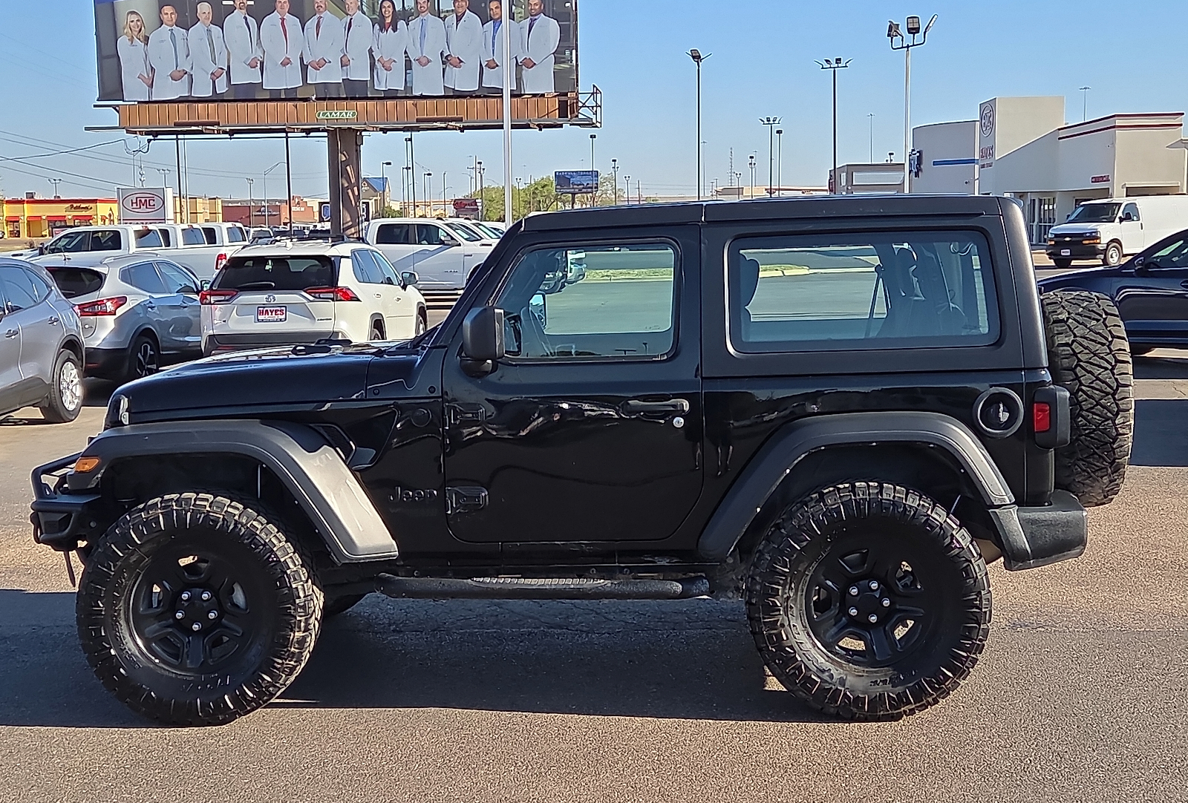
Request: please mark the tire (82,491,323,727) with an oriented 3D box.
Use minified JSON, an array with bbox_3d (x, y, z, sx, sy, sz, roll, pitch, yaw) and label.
[{"bbox_3d":[-1.459,0.765,6.001,0.859,0.854,0.305,-1,6,2],"label":"tire"}]

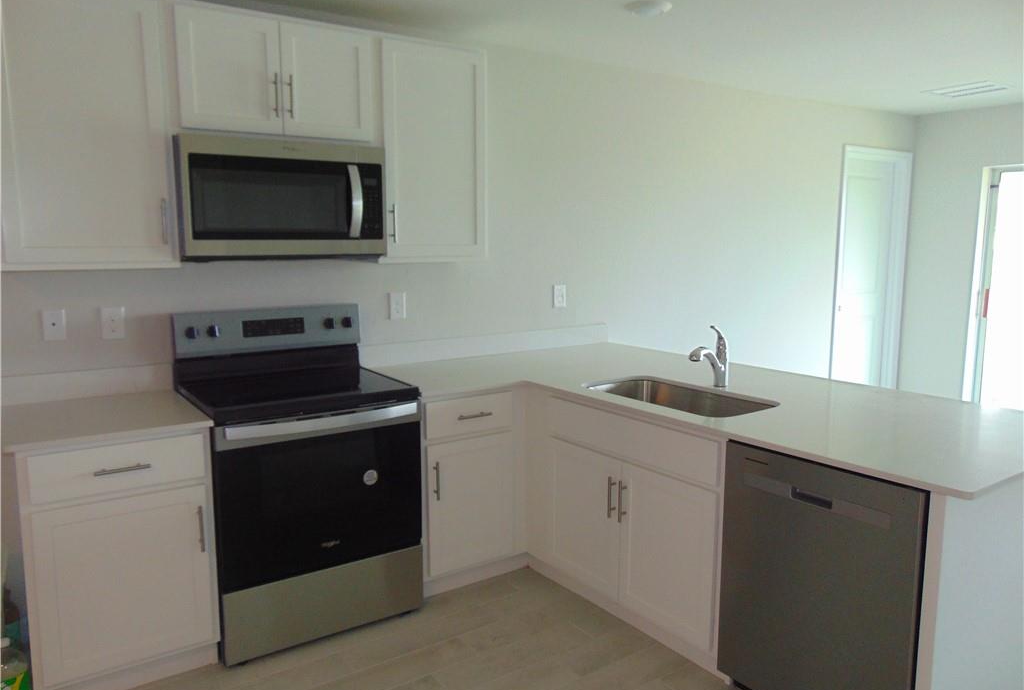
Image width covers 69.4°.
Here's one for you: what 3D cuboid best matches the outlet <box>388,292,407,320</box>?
[{"bbox_3d":[-0.530,-0.182,3.451,0.077,0.119,0.013,-6,10,-35],"label":"outlet"}]

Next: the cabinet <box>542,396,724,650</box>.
[{"bbox_3d":[0.642,0.610,2.900,0.610,0.815,0.940,-6,10,-35],"label":"cabinet"}]

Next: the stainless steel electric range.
[{"bbox_3d":[-0.841,0.482,2.934,0.758,1.213,0.690,-6,9,-34],"label":"stainless steel electric range"}]

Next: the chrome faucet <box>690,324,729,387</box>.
[{"bbox_3d":[0.768,0.049,2.875,0.235,0.250,0.060,-6,10,-35],"label":"chrome faucet"}]

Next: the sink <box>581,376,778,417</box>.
[{"bbox_3d":[0.631,0.292,2.814,0.425,0.210,0.740,-6,10,-35],"label":"sink"}]

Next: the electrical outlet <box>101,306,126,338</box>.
[{"bbox_3d":[-1.501,-0.082,2.777,0.077,0.119,0.013,-6,10,-35],"label":"electrical outlet"}]

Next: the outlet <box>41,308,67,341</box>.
[{"bbox_3d":[-1.675,-0.071,2.712,0.070,0.113,0.007,-6,9,-34],"label":"outlet"}]

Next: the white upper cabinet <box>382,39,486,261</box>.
[{"bbox_3d":[-0.414,-0.829,3.284,0.522,0.910,0.325,-6,9,-34],"label":"white upper cabinet"}]

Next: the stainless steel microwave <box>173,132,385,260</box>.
[{"bbox_3d":[-0.927,-0.556,2.912,0.759,0.433,0.415,-6,9,-34],"label":"stainless steel microwave"}]

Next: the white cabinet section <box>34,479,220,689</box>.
[{"bbox_3d":[-1.357,0.720,2.558,0.487,0.542,0.520,-6,10,-34],"label":"white cabinet section"}]

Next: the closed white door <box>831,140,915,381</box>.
[{"bbox_3d":[2.793,-0.422,5.816,0.965,2.150,0.110,-6,10,-35],"label":"closed white door"}]

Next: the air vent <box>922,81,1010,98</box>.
[{"bbox_3d":[2.930,-1.634,4.753,0.380,0.018,0.410,-6,9,-34],"label":"air vent"}]

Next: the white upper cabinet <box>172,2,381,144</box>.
[{"bbox_3d":[-0.952,-1.004,2.891,0.768,0.450,0.325,-6,9,-34],"label":"white upper cabinet"}]

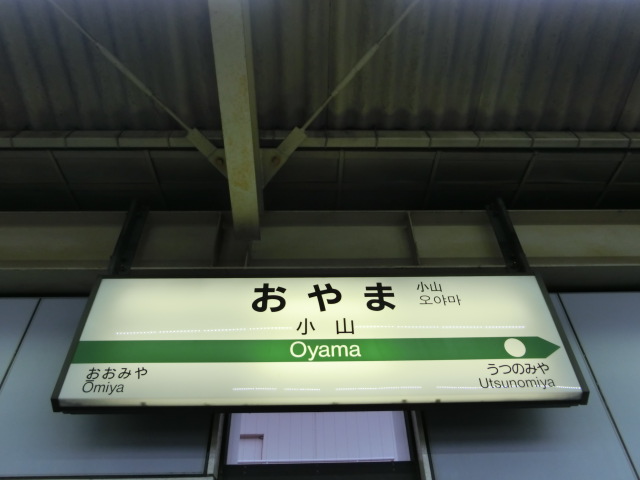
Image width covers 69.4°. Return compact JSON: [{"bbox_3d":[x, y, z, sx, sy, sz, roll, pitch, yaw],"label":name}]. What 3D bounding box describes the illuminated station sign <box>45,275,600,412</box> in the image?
[{"bbox_3d":[0.008,0.425,2.008,2.050,0.643,0.150,0,-41,-1],"label":"illuminated station sign"}]

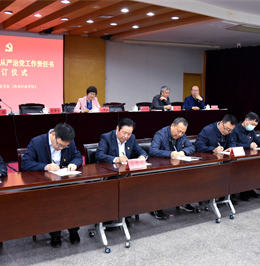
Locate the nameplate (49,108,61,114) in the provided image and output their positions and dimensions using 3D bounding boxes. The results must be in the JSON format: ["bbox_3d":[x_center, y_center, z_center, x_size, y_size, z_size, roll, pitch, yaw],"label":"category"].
[{"bbox_3d":[-1.349,-0.391,6.182,0.192,0.096,0.081,-3,7,-31],"label":"nameplate"}]

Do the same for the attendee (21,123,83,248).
[{"bbox_3d":[-0.755,0.487,3.389,0.586,1.182,0.697,-3,7,-31],"label":"attendee"}]

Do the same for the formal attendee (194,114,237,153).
[{"bbox_3d":[1.064,0.363,4.483,0.636,1.212,0.687,-3,7,-31],"label":"formal attendee"}]

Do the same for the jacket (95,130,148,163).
[{"bbox_3d":[-0.123,0.269,3.842,0.590,0.610,0.700,-4,7,-31],"label":"jacket"}]

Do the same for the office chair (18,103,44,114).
[{"bbox_3d":[-1.790,-0.089,6.551,0.550,0.928,0.600,-4,7,-31],"label":"office chair"}]

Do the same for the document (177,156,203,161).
[{"bbox_3d":[0.633,0.277,3.779,0.212,0.010,0.283,-3,7,-31],"label":"document"}]

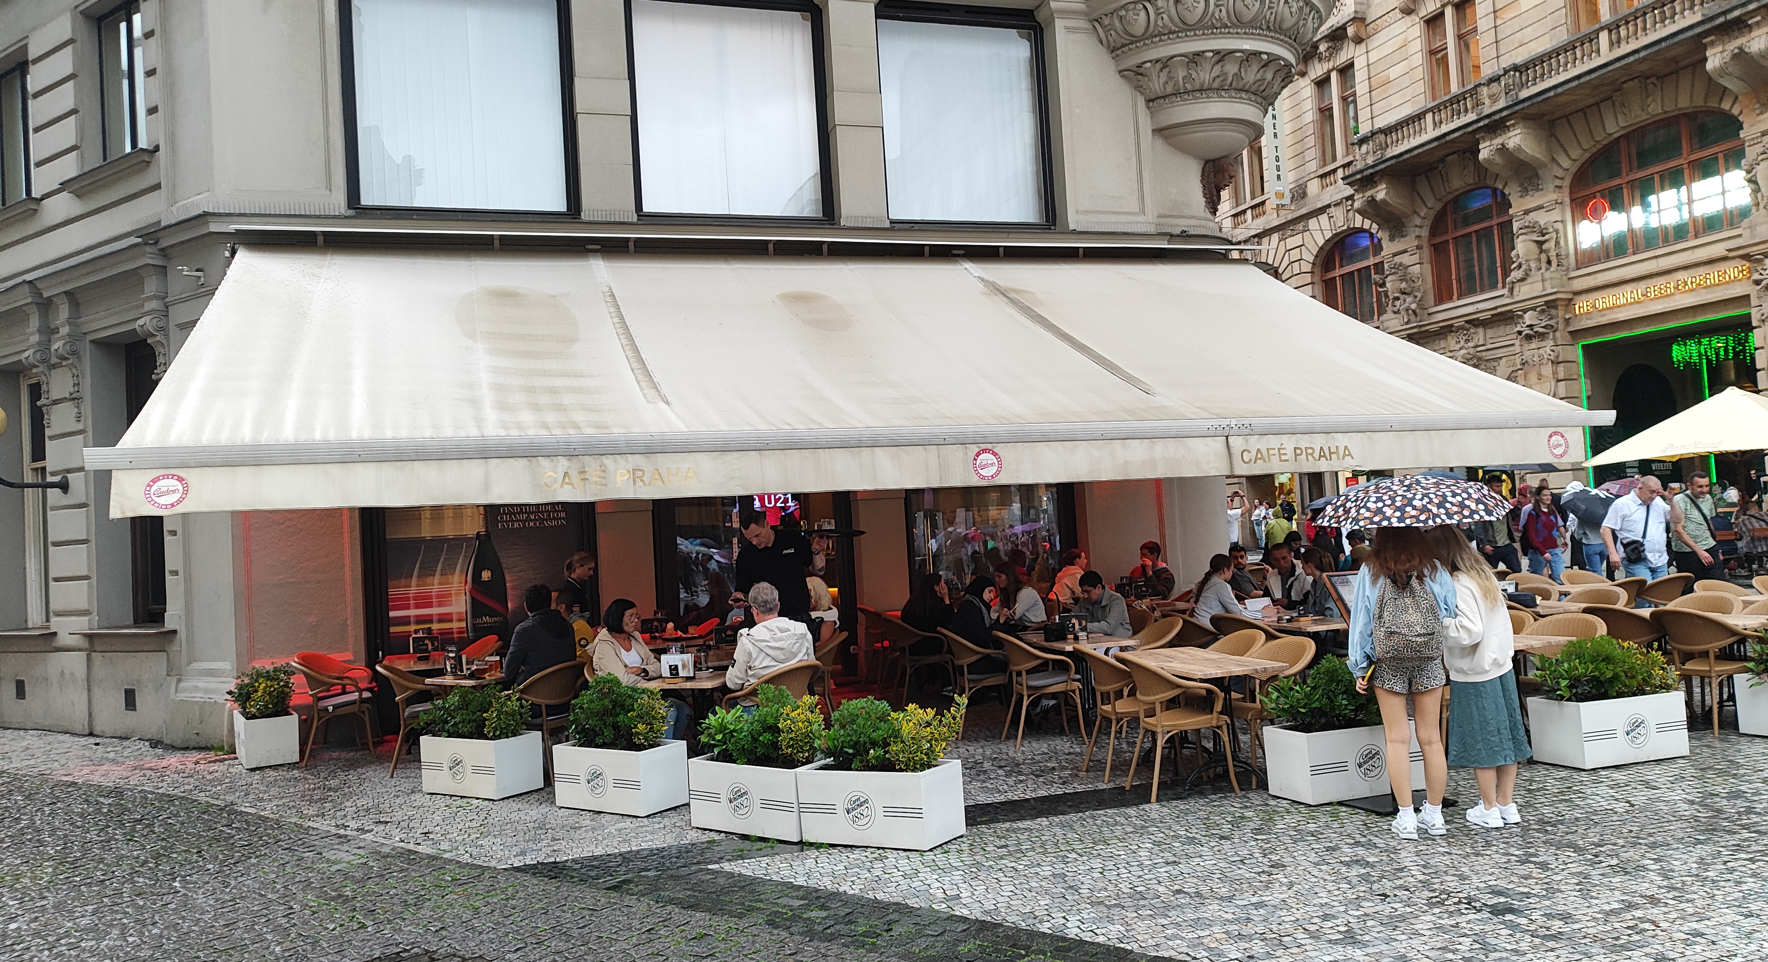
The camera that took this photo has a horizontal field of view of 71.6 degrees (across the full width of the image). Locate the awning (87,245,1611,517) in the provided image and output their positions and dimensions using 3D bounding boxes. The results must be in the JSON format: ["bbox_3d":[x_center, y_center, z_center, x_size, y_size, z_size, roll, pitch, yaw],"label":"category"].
[{"bbox_3d":[0.102,-1.164,10.327,10.794,2.464,4.343,-3,-2,-18],"label":"awning"}]

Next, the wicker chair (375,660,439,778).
[{"bbox_3d":[-3.708,1.864,9.775,0.610,0.850,0.580,-3,-2,-17],"label":"wicker chair"}]

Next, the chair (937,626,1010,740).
[{"bbox_3d":[0.744,1.599,9.855,0.610,0.850,0.580,-3,-2,-11],"label":"chair"}]

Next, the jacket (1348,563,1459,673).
[{"bbox_3d":[2.662,0.700,6.317,0.510,0.570,0.310,-3,-2,-11],"label":"jacket"}]

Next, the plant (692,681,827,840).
[{"bbox_3d":[-0.710,1.629,7.236,0.852,0.816,0.435,-5,-3,36],"label":"plant"}]

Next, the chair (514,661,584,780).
[{"bbox_3d":[-2.463,1.719,8.834,0.626,0.848,0.576,-4,-2,20],"label":"chair"}]

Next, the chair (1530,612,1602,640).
[{"bbox_3d":[4.429,1.332,8.243,0.600,0.850,0.580,-3,-2,-18],"label":"chair"}]

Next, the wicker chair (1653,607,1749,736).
[{"bbox_3d":[5.536,1.247,8.268,0.610,0.850,0.580,-3,-2,-18],"label":"wicker chair"}]

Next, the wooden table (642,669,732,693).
[{"bbox_3d":[-1.257,1.749,8.587,0.700,0.745,0.700,-5,-3,28],"label":"wooden table"}]

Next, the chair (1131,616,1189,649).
[{"bbox_3d":[2.003,1.487,9.309,0.626,0.848,0.576,-3,-2,-16],"label":"chair"}]

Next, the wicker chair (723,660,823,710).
[{"bbox_3d":[-0.702,1.644,8.220,0.600,0.850,0.580,-5,-3,30],"label":"wicker chair"}]

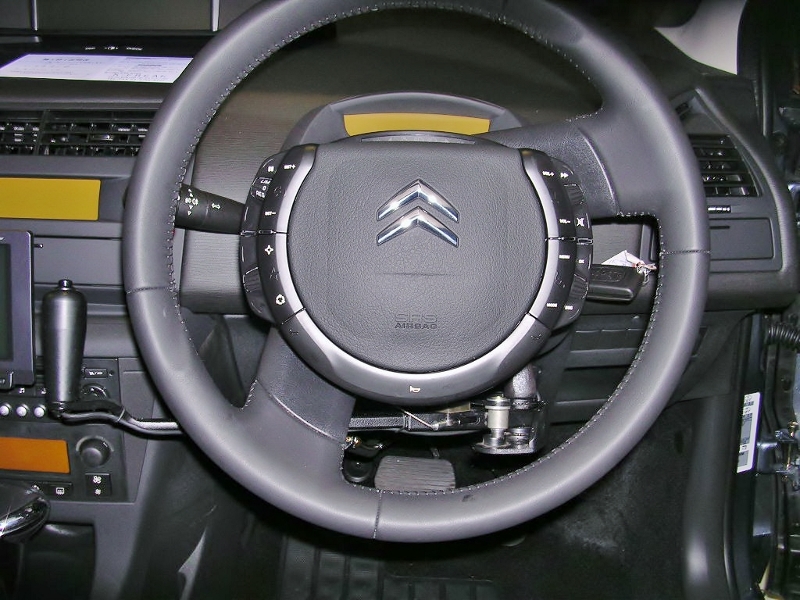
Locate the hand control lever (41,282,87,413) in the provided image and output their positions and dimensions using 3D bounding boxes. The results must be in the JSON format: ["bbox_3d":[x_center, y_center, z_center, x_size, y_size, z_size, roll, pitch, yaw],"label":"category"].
[{"bbox_3d":[-0.252,0.035,0.660,0.034,0.104,0.034,5,8,0],"label":"hand control lever"}]

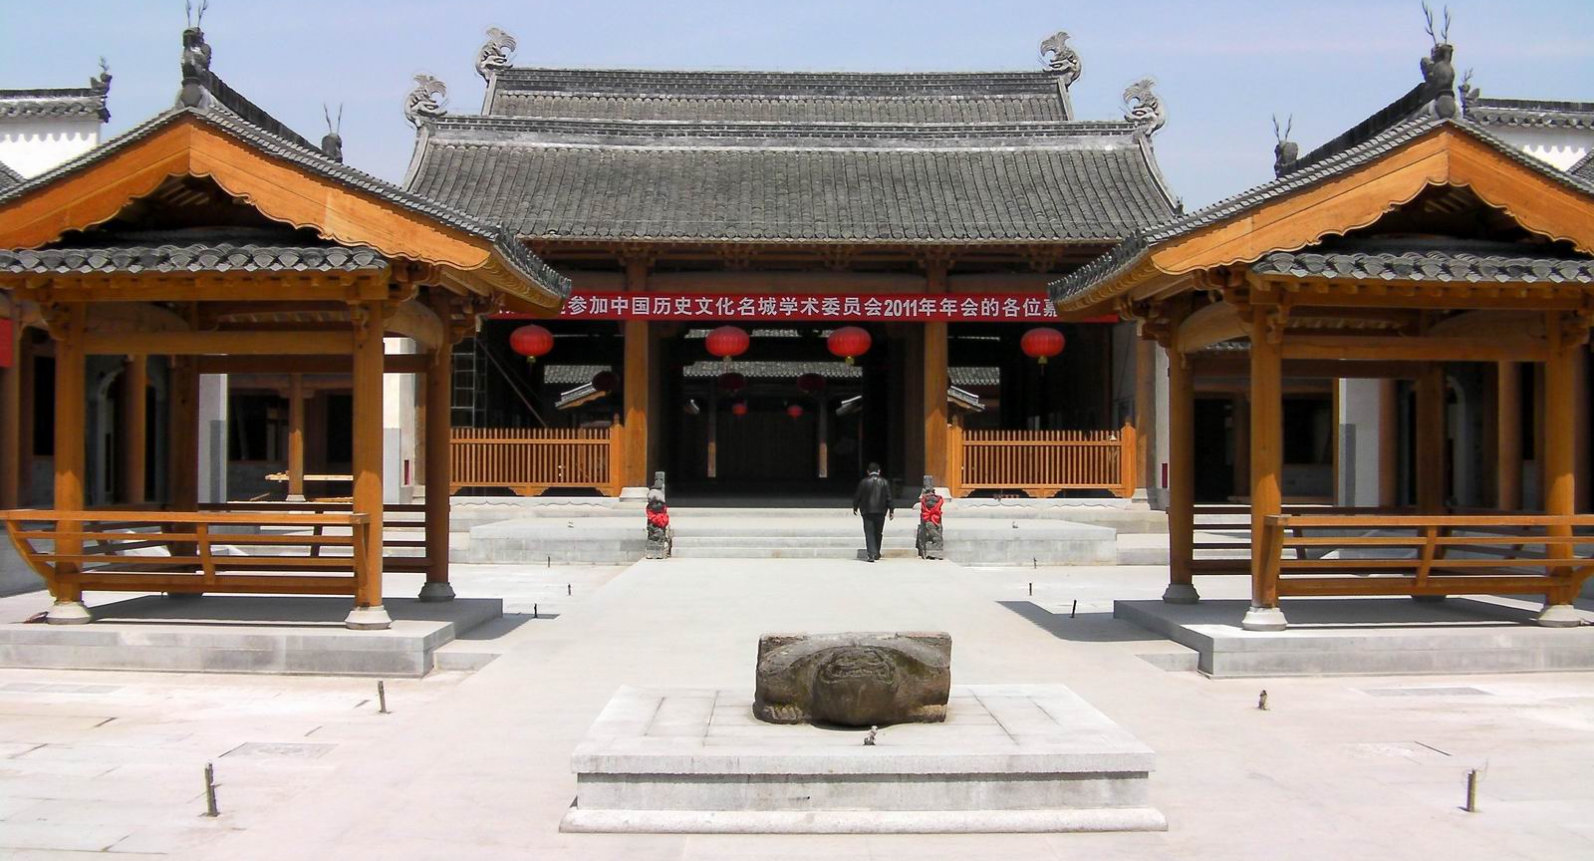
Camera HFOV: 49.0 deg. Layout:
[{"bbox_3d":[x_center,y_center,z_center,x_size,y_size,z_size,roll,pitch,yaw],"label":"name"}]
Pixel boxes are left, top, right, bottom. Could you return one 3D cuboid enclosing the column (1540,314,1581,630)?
[{"bbox_3d":[6.673,0.343,15.300,0.360,2.700,0.360,0,-1,0],"label":"column"}]

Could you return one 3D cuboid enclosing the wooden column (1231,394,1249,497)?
[{"bbox_3d":[10.432,0.423,41.000,0.420,2.500,0.420,0,-1,0],"label":"wooden column"}]

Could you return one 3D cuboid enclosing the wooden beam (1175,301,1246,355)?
[{"bbox_3d":[4.013,-0.996,16.786,0.220,0.380,2.700,0,-1,-1],"label":"wooden beam"}]

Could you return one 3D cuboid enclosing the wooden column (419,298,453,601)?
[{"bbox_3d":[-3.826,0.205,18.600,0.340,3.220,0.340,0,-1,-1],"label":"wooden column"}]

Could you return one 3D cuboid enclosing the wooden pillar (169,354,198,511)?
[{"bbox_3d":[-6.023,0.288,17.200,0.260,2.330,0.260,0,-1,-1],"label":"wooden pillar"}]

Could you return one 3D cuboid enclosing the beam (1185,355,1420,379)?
[{"bbox_3d":[5.304,-0.661,18.200,2.400,0.250,0.140,0,-1,0],"label":"beam"}]

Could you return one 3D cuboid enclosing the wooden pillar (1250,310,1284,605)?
[{"bbox_3d":[3.800,0.227,14.150,0.260,2.460,0.260,0,-1,-1],"label":"wooden pillar"}]

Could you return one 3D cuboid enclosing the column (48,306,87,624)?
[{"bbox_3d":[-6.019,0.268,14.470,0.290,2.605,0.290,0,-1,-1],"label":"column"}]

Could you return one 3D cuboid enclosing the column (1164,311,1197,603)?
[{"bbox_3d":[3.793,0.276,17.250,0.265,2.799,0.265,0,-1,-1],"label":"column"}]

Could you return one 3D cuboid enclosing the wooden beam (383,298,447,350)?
[{"bbox_3d":[-3.540,-1.002,15.850,0.180,0.380,2.650,0,-1,-1],"label":"wooden beam"}]

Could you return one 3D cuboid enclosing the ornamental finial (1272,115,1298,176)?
[{"bbox_3d":[5.321,-3.084,19.050,0.240,0.720,0.380,0,-1,0],"label":"ornamental finial"}]

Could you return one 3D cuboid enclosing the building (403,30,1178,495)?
[{"bbox_3d":[-0.252,-3.574,44.285,17.700,10.700,11.500,0,-1,-1],"label":"building"}]

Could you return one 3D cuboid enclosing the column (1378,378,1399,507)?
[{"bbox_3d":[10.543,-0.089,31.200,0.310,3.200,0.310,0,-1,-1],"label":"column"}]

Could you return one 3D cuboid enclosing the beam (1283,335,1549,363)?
[{"bbox_3d":[5.093,-0.671,14.400,2.200,0.195,0.140,0,-1,-1],"label":"beam"}]

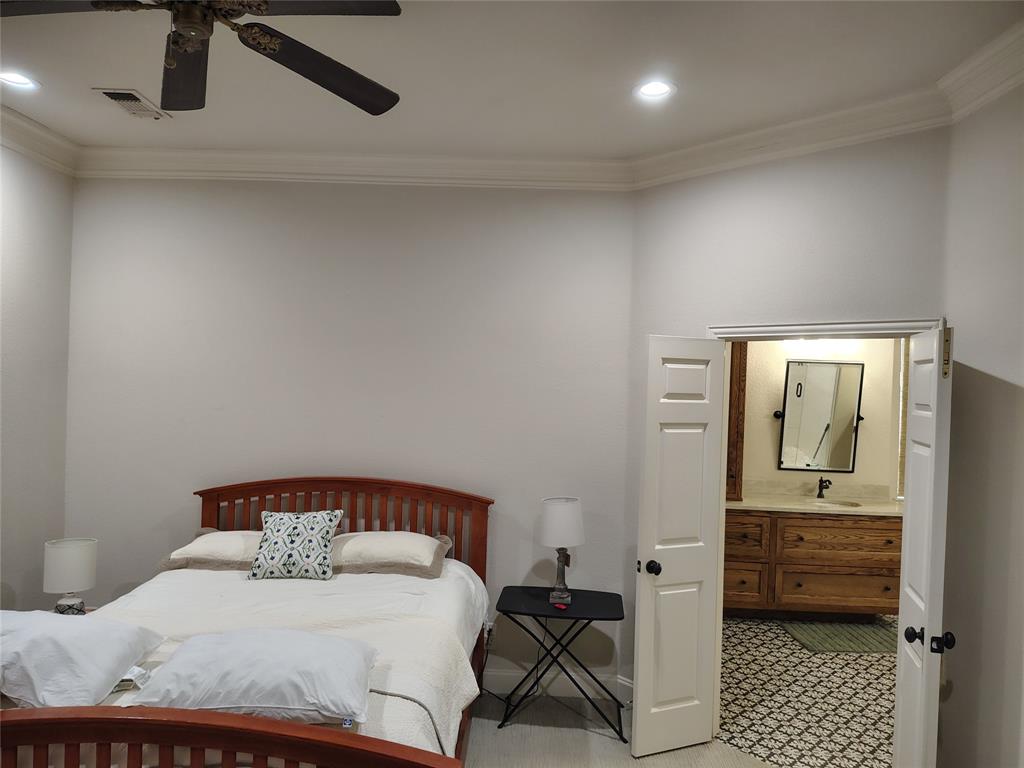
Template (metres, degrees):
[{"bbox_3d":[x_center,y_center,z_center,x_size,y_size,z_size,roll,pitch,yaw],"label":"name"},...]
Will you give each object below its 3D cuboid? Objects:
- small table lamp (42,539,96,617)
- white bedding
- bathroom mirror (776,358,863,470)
[{"bbox_3d":[-2.315,1.051,3.735,0.235,0.440,0.235,2,0,2],"label":"small table lamp"},{"bbox_3d":[-0.992,1.088,2.940,1.750,0.360,2.050,2,0,2],"label":"white bedding"},{"bbox_3d":[2.565,0.278,5.889,0.630,0.920,0.035,2,7,2],"label":"bathroom mirror"}]

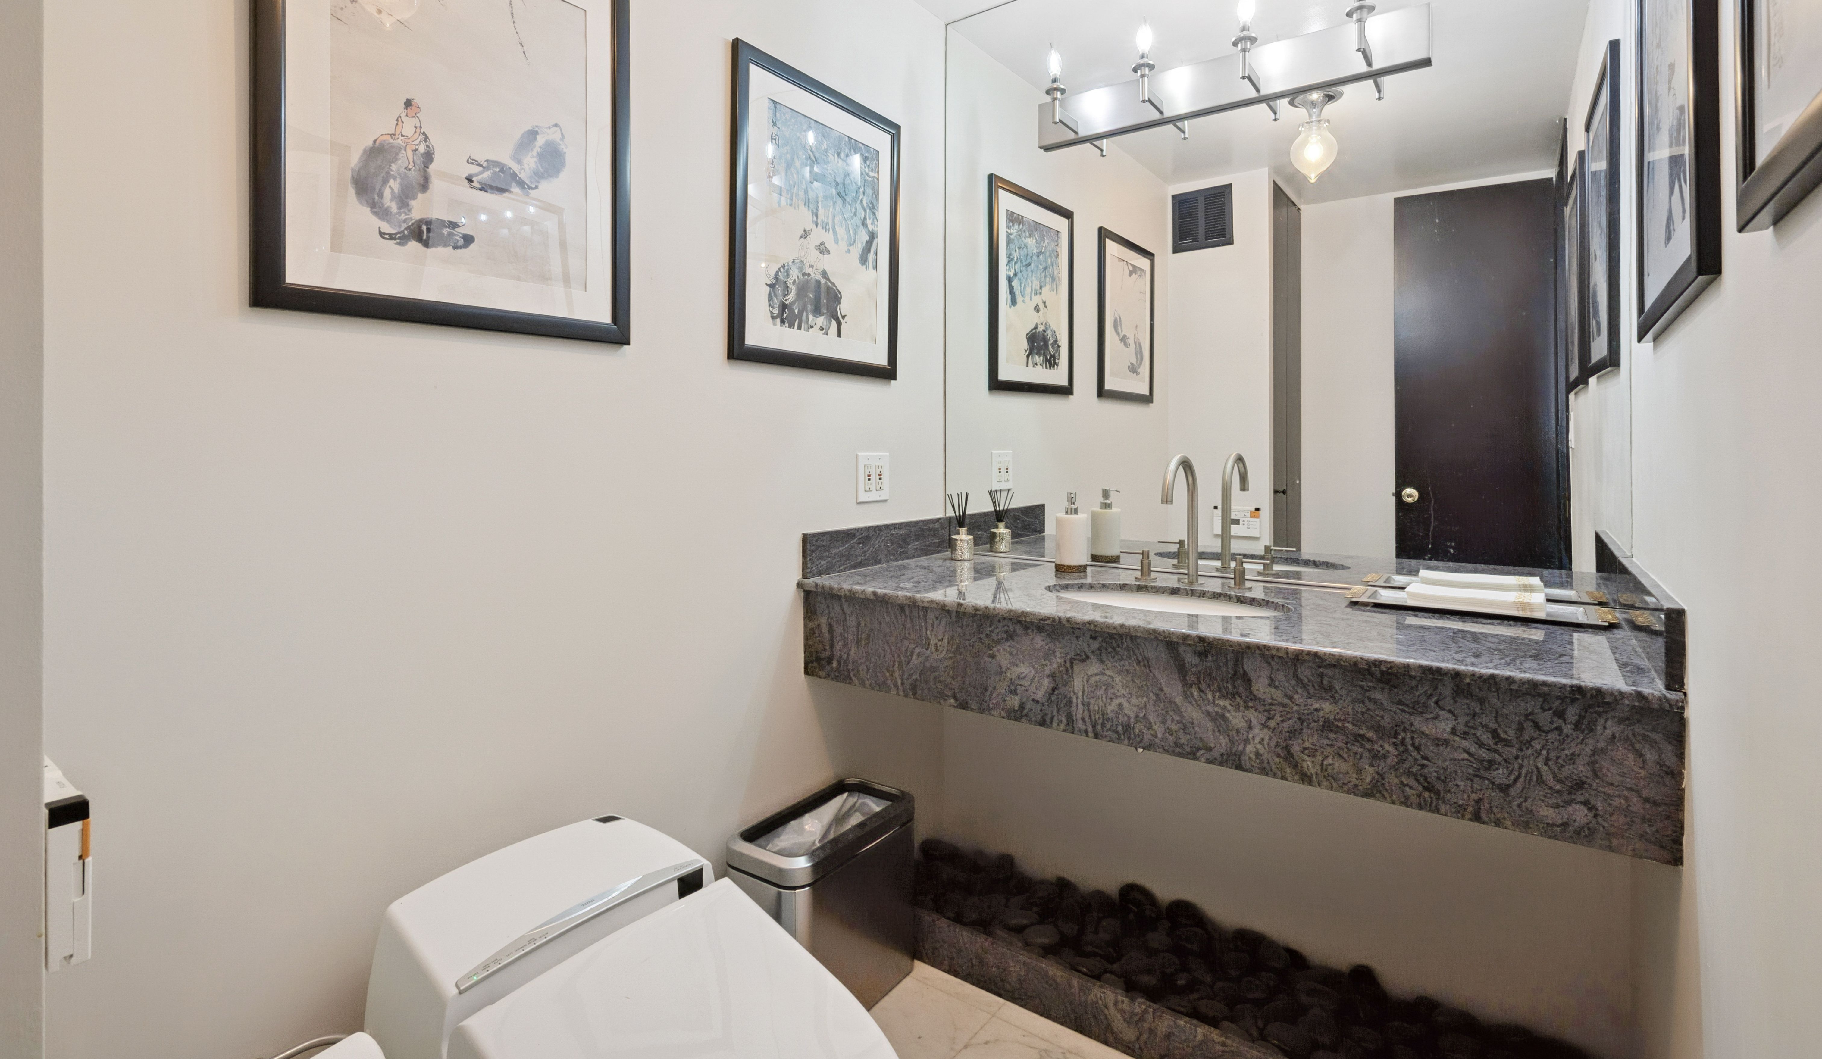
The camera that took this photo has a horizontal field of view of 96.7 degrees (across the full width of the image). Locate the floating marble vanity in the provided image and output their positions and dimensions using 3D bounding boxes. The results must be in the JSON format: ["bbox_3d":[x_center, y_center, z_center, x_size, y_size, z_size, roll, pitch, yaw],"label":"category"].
[{"bbox_3d":[0.513,0.194,1.646,1.469,0.320,0.589,4,6,36],"label":"floating marble vanity"}]

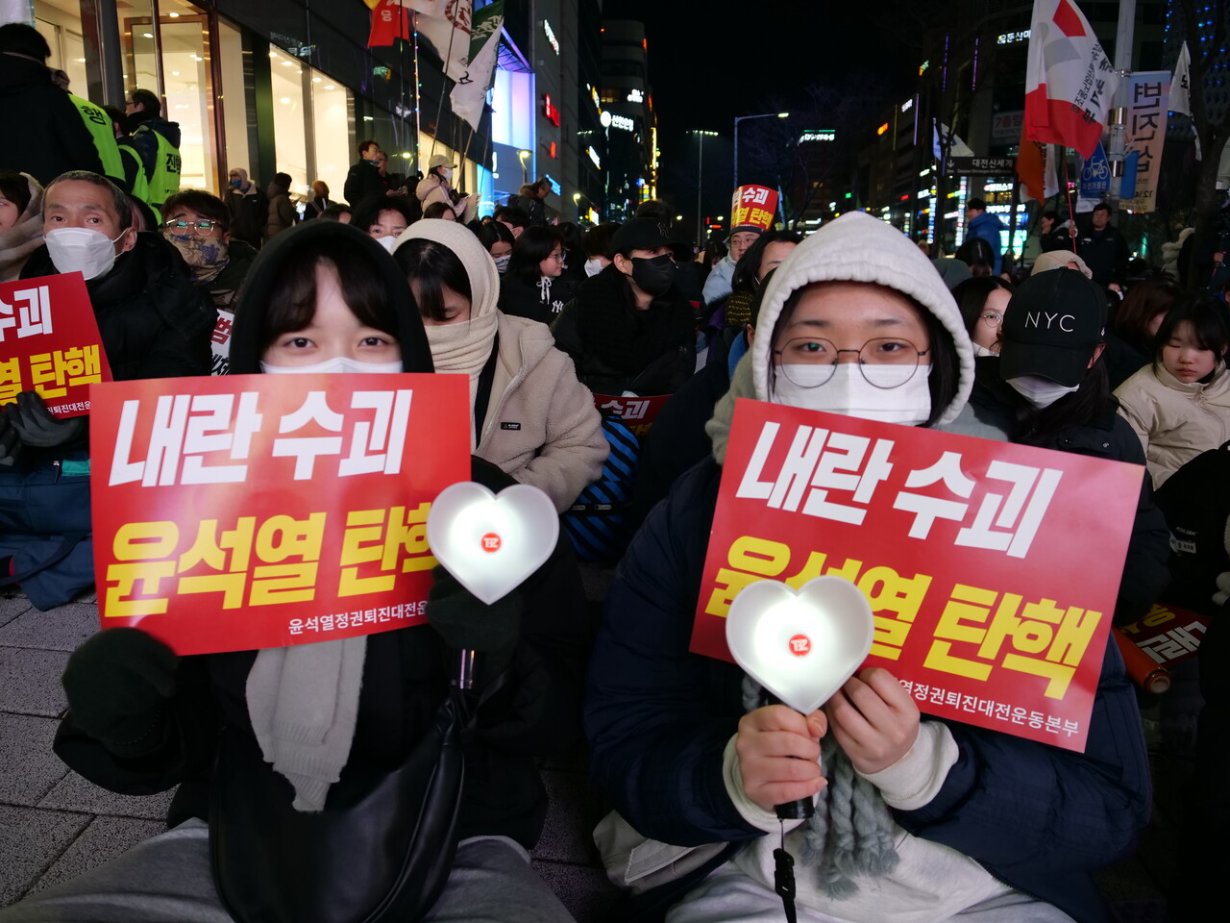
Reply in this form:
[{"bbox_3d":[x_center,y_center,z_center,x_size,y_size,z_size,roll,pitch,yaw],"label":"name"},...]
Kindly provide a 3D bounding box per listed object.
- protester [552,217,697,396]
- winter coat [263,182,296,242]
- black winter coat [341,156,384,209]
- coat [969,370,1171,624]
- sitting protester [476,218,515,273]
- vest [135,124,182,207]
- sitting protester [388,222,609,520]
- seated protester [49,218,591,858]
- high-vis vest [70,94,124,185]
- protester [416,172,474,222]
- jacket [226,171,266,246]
[{"bbox_3d":[0.028,-0.238,2.400,0.560,0.880,0.640,-3,14,-13],"label":"protester"},{"bbox_3d":[-3.809,-2.793,9.700,0.360,0.880,0.460,-6,15,-27],"label":"winter coat"},{"bbox_3d":[-2.578,-2.746,8.750,0.350,0.750,0.470,5,12,22],"label":"black winter coat"},{"bbox_3d":[0.799,0.106,1.520,0.470,0.540,0.360,8,14,32],"label":"coat"},{"bbox_3d":[-0.530,-0.595,3.750,0.520,0.860,0.600,0,14,-3],"label":"sitting protester"},{"bbox_3d":[-2.999,-1.929,5.550,0.320,0.570,0.460,2,14,5],"label":"vest"},{"bbox_3d":[-0.266,-0.045,1.600,0.570,0.870,0.660,2,14,7],"label":"sitting protester"},{"bbox_3d":[-0.320,0.182,0.895,0.620,0.870,0.580,0,12,0],"label":"seated protester"},{"bbox_3d":[-3.015,-1.825,4.800,0.320,0.570,0.480,-9,8,27],"label":"high-vis vest"},{"bbox_3d":[-1.560,-2.017,7.800,0.450,1.600,0.500,1,12,2],"label":"protester"},{"bbox_3d":[-4.511,-3.104,10.480,0.550,0.920,0.360,0,10,-6],"label":"jacket"}]

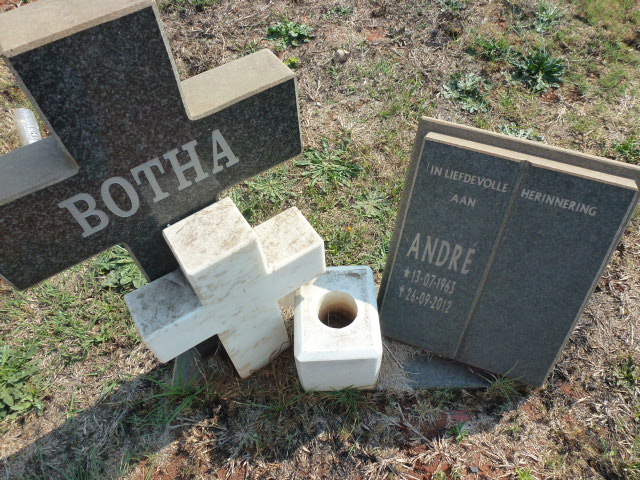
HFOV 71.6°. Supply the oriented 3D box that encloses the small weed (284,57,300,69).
[{"bbox_3d":[-0.151,-0.922,2.309,0.084,0.034,0.072,-6,53,-1],"label":"small weed"}]

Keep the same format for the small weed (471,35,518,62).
[{"bbox_3d":[0.903,-0.987,2.284,0.188,0.057,0.138,16,56,15],"label":"small weed"}]

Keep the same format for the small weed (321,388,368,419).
[{"bbox_3d":[0.071,0.455,1.243,0.130,0.060,0.085,0,53,3],"label":"small weed"}]

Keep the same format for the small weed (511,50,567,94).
[{"bbox_3d":[1.052,-0.814,2.137,0.199,0.070,0.183,21,57,18],"label":"small weed"}]

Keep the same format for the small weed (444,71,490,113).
[{"bbox_3d":[0.686,-0.692,2.075,0.182,0.055,0.190,14,55,13],"label":"small weed"}]

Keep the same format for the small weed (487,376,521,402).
[{"bbox_3d":[0.523,0.421,1.259,0.080,0.055,0.085,-37,59,-22],"label":"small weed"}]

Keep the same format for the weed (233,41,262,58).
[{"bbox_3d":[-0.390,-1.016,2.384,0.118,0.047,0.106,-11,53,-5],"label":"weed"}]

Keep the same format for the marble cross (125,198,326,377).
[{"bbox_3d":[-0.211,0.161,1.157,0.449,0.577,0.133,-29,57,-17],"label":"marble cross"}]

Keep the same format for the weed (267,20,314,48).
[{"bbox_3d":[-0.164,-1.138,2.454,0.245,0.061,0.164,-6,53,-1],"label":"weed"}]

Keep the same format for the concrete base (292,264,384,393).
[{"bbox_3d":[0.050,0.257,1.282,0.227,0.237,0.274,-3,53,1],"label":"concrete base"}]

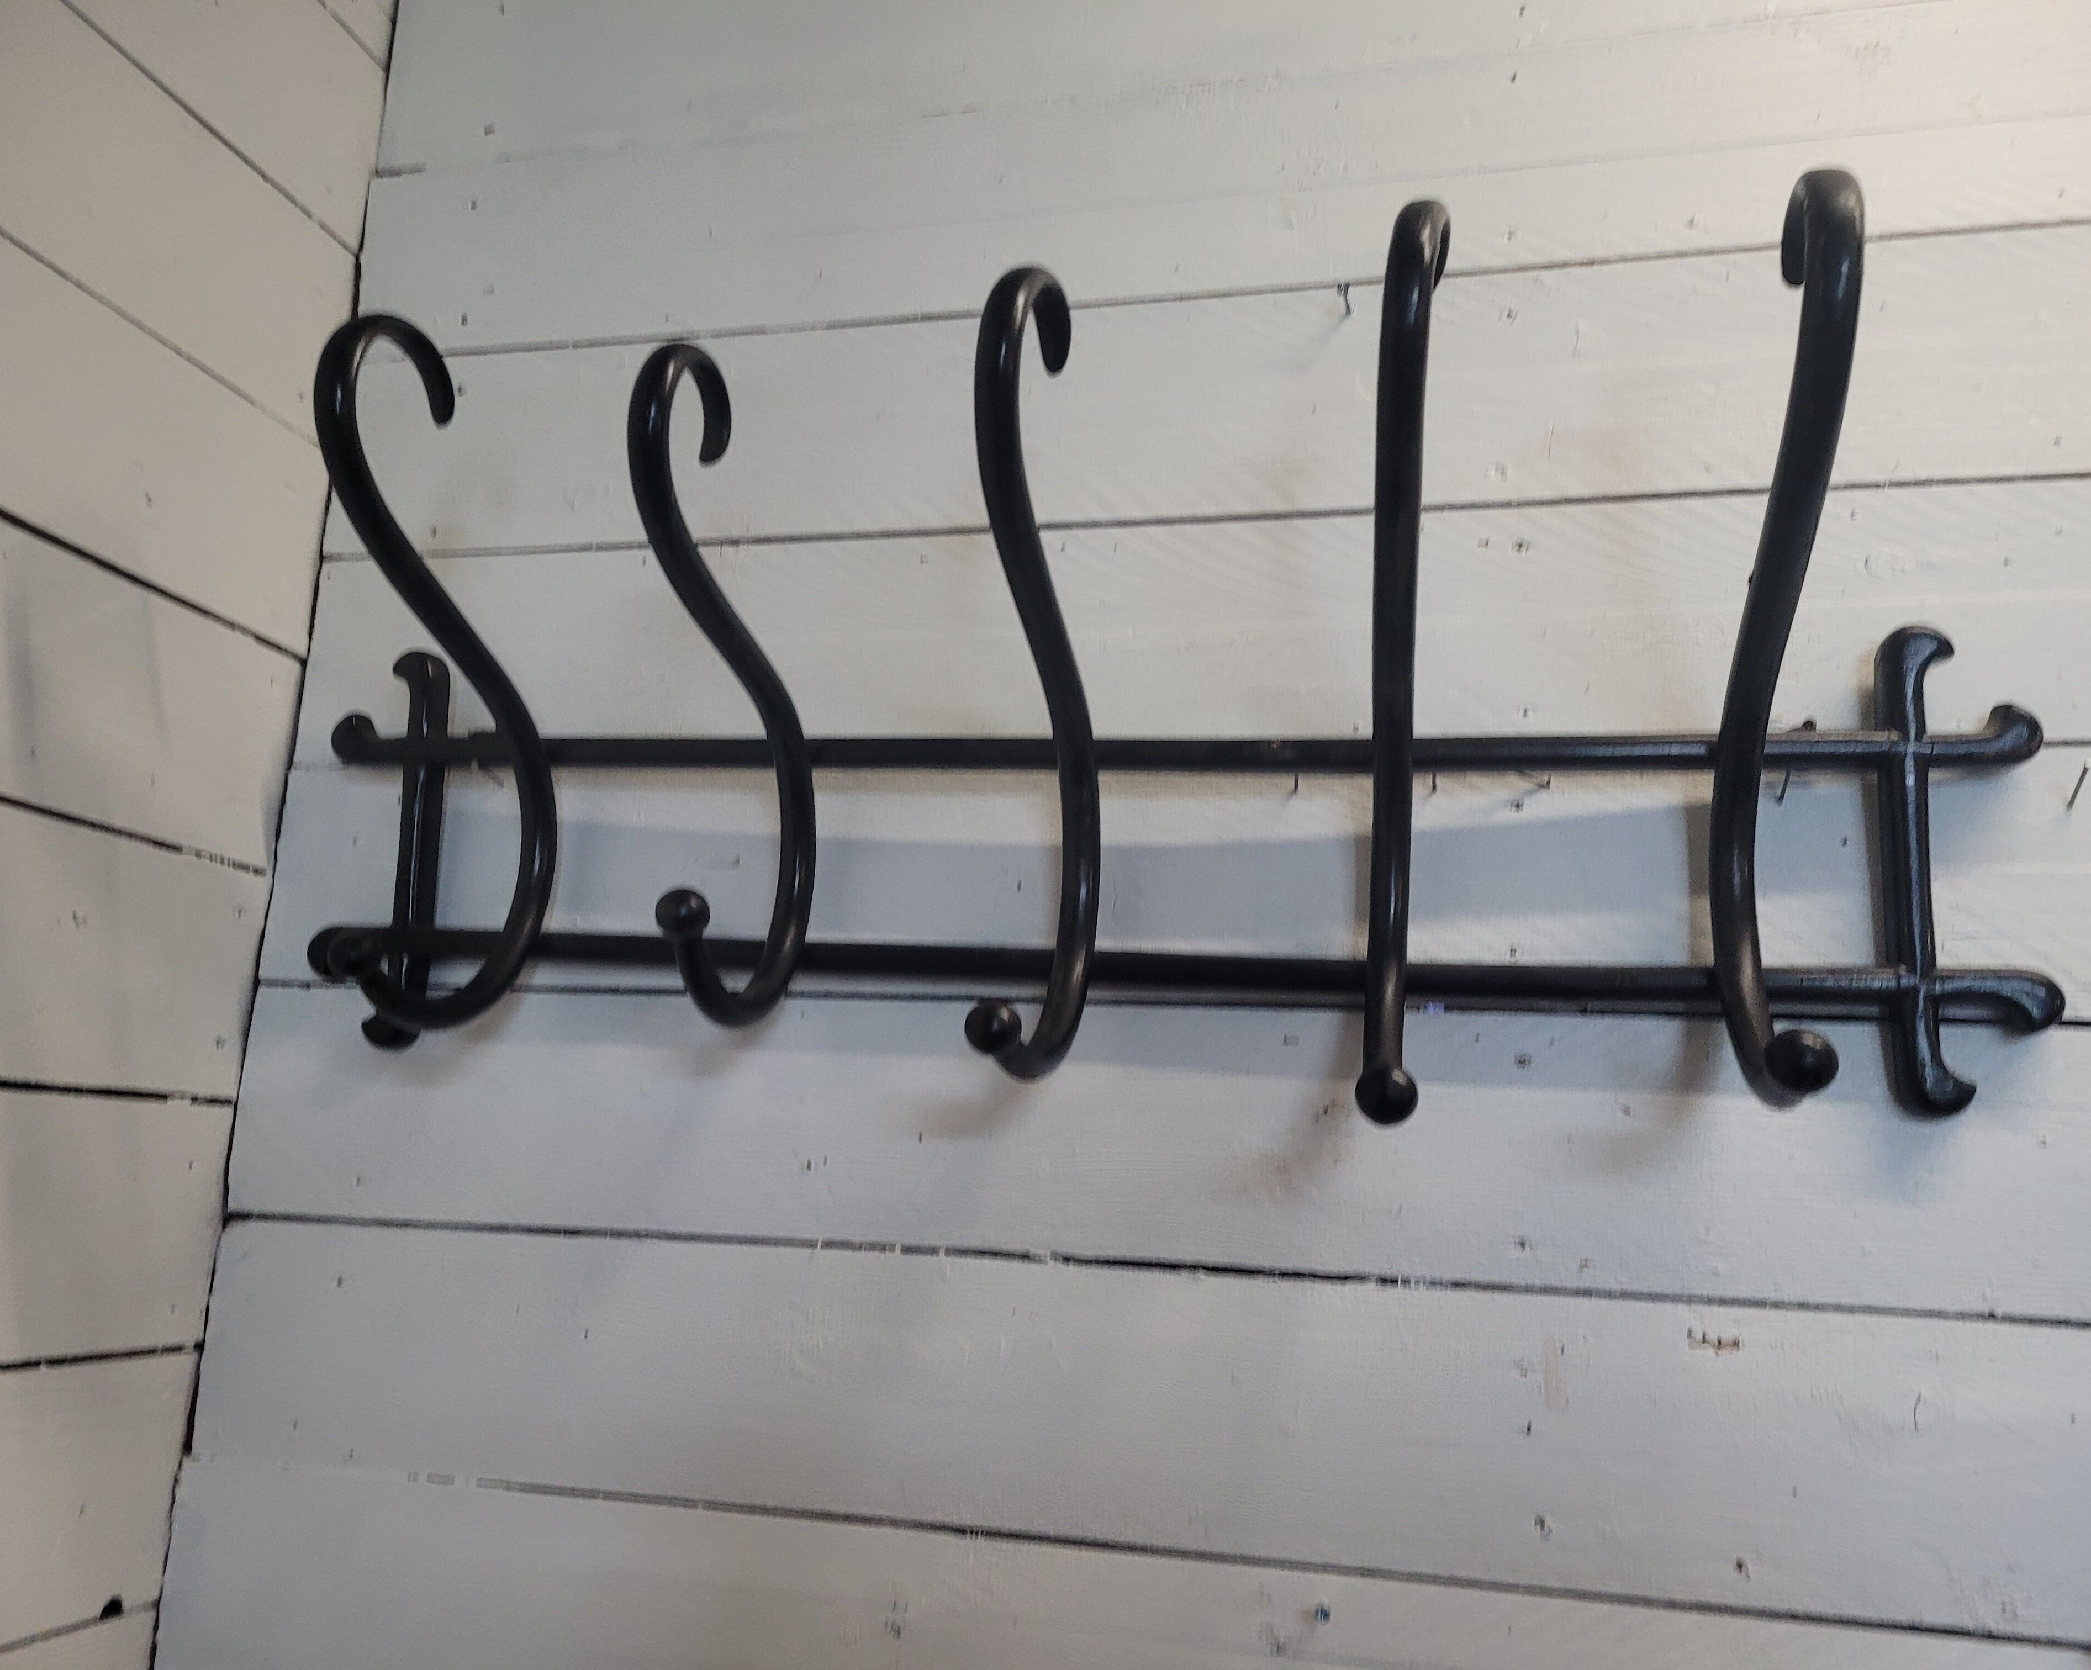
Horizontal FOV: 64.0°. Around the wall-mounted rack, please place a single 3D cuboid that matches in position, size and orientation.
[{"bbox_3d":[-0.004,-0.071,0.893,1.038,0.429,0.276,0,-12,14],"label":"wall-mounted rack"}]

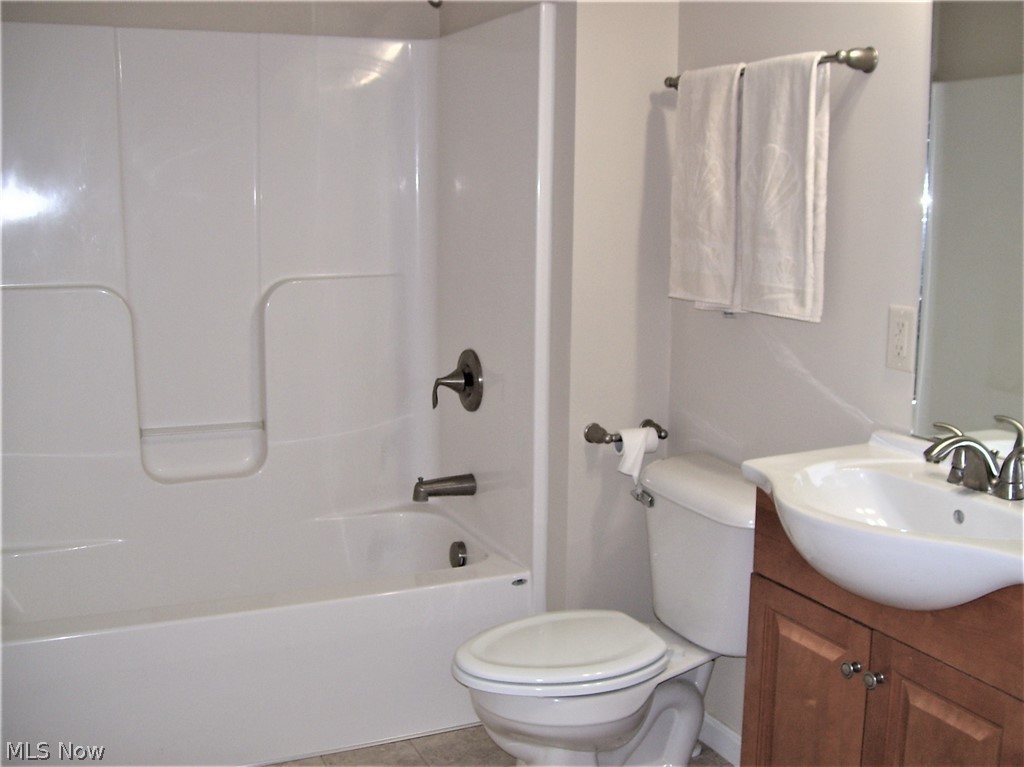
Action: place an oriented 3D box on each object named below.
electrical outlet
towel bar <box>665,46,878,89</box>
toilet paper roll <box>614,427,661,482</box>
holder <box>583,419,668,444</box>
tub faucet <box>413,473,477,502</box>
[{"bbox_3d":[0.710,-0.082,1.942,0.006,0.117,0.070,-4,10,-24],"label":"electrical outlet"},{"bbox_3d":[0.511,-0.643,2.203,0.090,0.050,0.635,-4,10,-24],"label":"towel bar"},{"bbox_3d":[0.304,0.170,2.562,0.112,0.132,0.070,-4,10,-24],"label":"toilet paper roll"},{"bbox_3d":[0.282,0.121,2.583,0.203,0.050,0.090,-4,10,-24],"label":"holder"},{"bbox_3d":[-0.191,0.290,2.969,0.181,0.071,0.060,-4,10,-24],"label":"tub faucet"}]

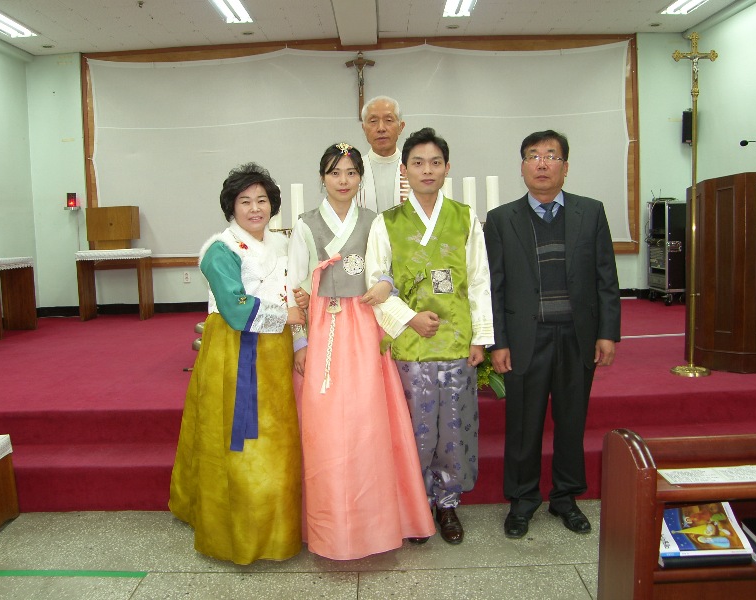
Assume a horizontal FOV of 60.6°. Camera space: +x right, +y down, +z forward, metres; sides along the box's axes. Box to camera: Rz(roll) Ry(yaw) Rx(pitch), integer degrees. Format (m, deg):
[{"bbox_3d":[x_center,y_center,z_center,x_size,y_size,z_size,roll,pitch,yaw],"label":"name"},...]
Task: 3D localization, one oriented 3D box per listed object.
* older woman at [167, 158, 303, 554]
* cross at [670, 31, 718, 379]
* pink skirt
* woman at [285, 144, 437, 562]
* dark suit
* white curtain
[{"bbox_3d":[-0.586,0.244,2.675,0.510,1.585,0.530,-4,6,-24],"label":"older woman"},{"bbox_3d":[1.768,-0.551,3.620,0.270,1.950,0.240,-1,6,4],"label":"cross"},{"bbox_3d":[-0.050,0.410,2.699,0.550,1.185,0.500,-2,6,3],"label":"pink skirt"},{"bbox_3d":[-0.072,0.198,2.667,0.580,1.645,0.500,-2,6,3],"label":"woman"},{"bbox_3d":[0.726,0.246,2.717,0.560,1.388,0.320,-1,6,6],"label":"dark suit"},{"bbox_3d":[-0.208,-1.716,7.280,6.150,2.320,0.100,-2,6,1],"label":"white curtain"}]

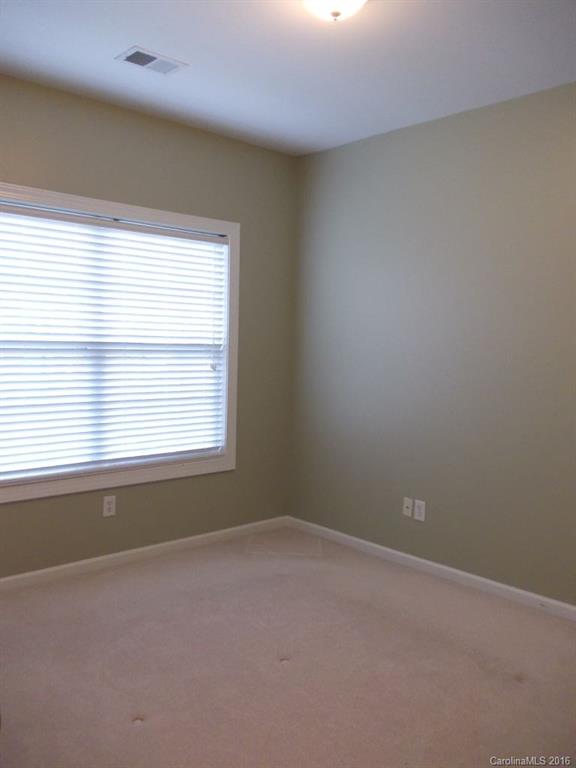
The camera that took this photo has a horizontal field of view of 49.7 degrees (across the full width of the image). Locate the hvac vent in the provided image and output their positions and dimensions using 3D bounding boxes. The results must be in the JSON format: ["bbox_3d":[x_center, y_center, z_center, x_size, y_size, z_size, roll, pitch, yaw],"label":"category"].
[{"bbox_3d":[-0.648,-1.542,2.995,0.292,0.015,0.197,-2,6,-42],"label":"hvac vent"}]

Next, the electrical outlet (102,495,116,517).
[{"bbox_3d":[-1.048,0.723,3.669,0.072,0.115,0.012,-2,6,-42],"label":"electrical outlet"}]

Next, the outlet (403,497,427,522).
[{"bbox_3d":[0.772,0.767,3.810,0.012,0.116,0.157,-2,6,-42],"label":"outlet"}]

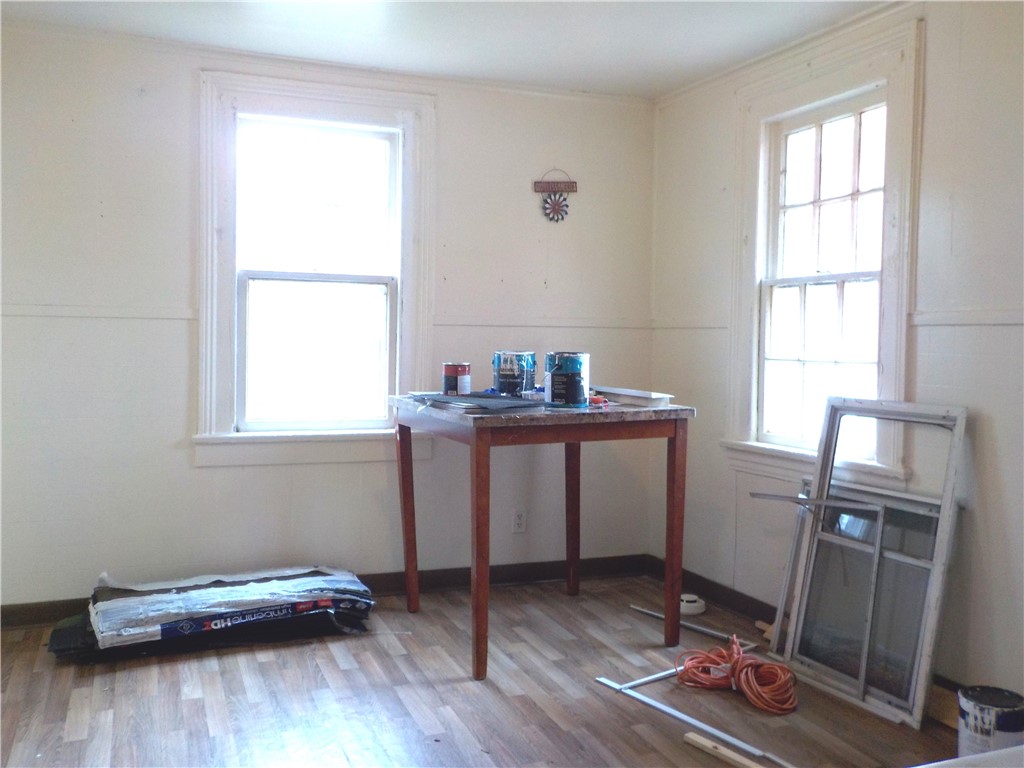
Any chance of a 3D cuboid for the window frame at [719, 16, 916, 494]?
[{"bbox_3d":[1.147,-0.462,3.378,0.110,1.520,0.960,-1,3,-24],"label":"window frame"}]

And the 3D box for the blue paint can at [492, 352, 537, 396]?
[{"bbox_3d":[0.012,-0.040,3.653,0.172,0.190,0.172,1,3,0],"label":"blue paint can"}]

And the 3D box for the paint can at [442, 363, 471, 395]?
[{"bbox_3d":[-0.219,-0.018,3.544,0.109,0.124,0.109,1,3,0],"label":"paint can"}]

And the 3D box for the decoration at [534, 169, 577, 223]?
[{"bbox_3d":[0.205,-0.874,4.115,0.210,0.235,0.030,0,3,-19],"label":"decoration"}]

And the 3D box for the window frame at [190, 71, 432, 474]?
[{"bbox_3d":[-0.822,-0.505,3.814,0.985,1.545,0.110,0,3,-19],"label":"window frame"}]

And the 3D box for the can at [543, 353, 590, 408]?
[{"bbox_3d":[0.212,-0.017,3.393,0.172,0.195,0.172,1,3,4],"label":"can"}]

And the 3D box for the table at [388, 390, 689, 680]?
[{"bbox_3d":[0.089,0.535,3.575,0.912,0.914,0.912,-1,3,-25],"label":"table"}]

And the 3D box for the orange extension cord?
[{"bbox_3d":[0.754,0.964,3.003,0.410,0.130,0.280,2,3,31],"label":"orange extension cord"}]

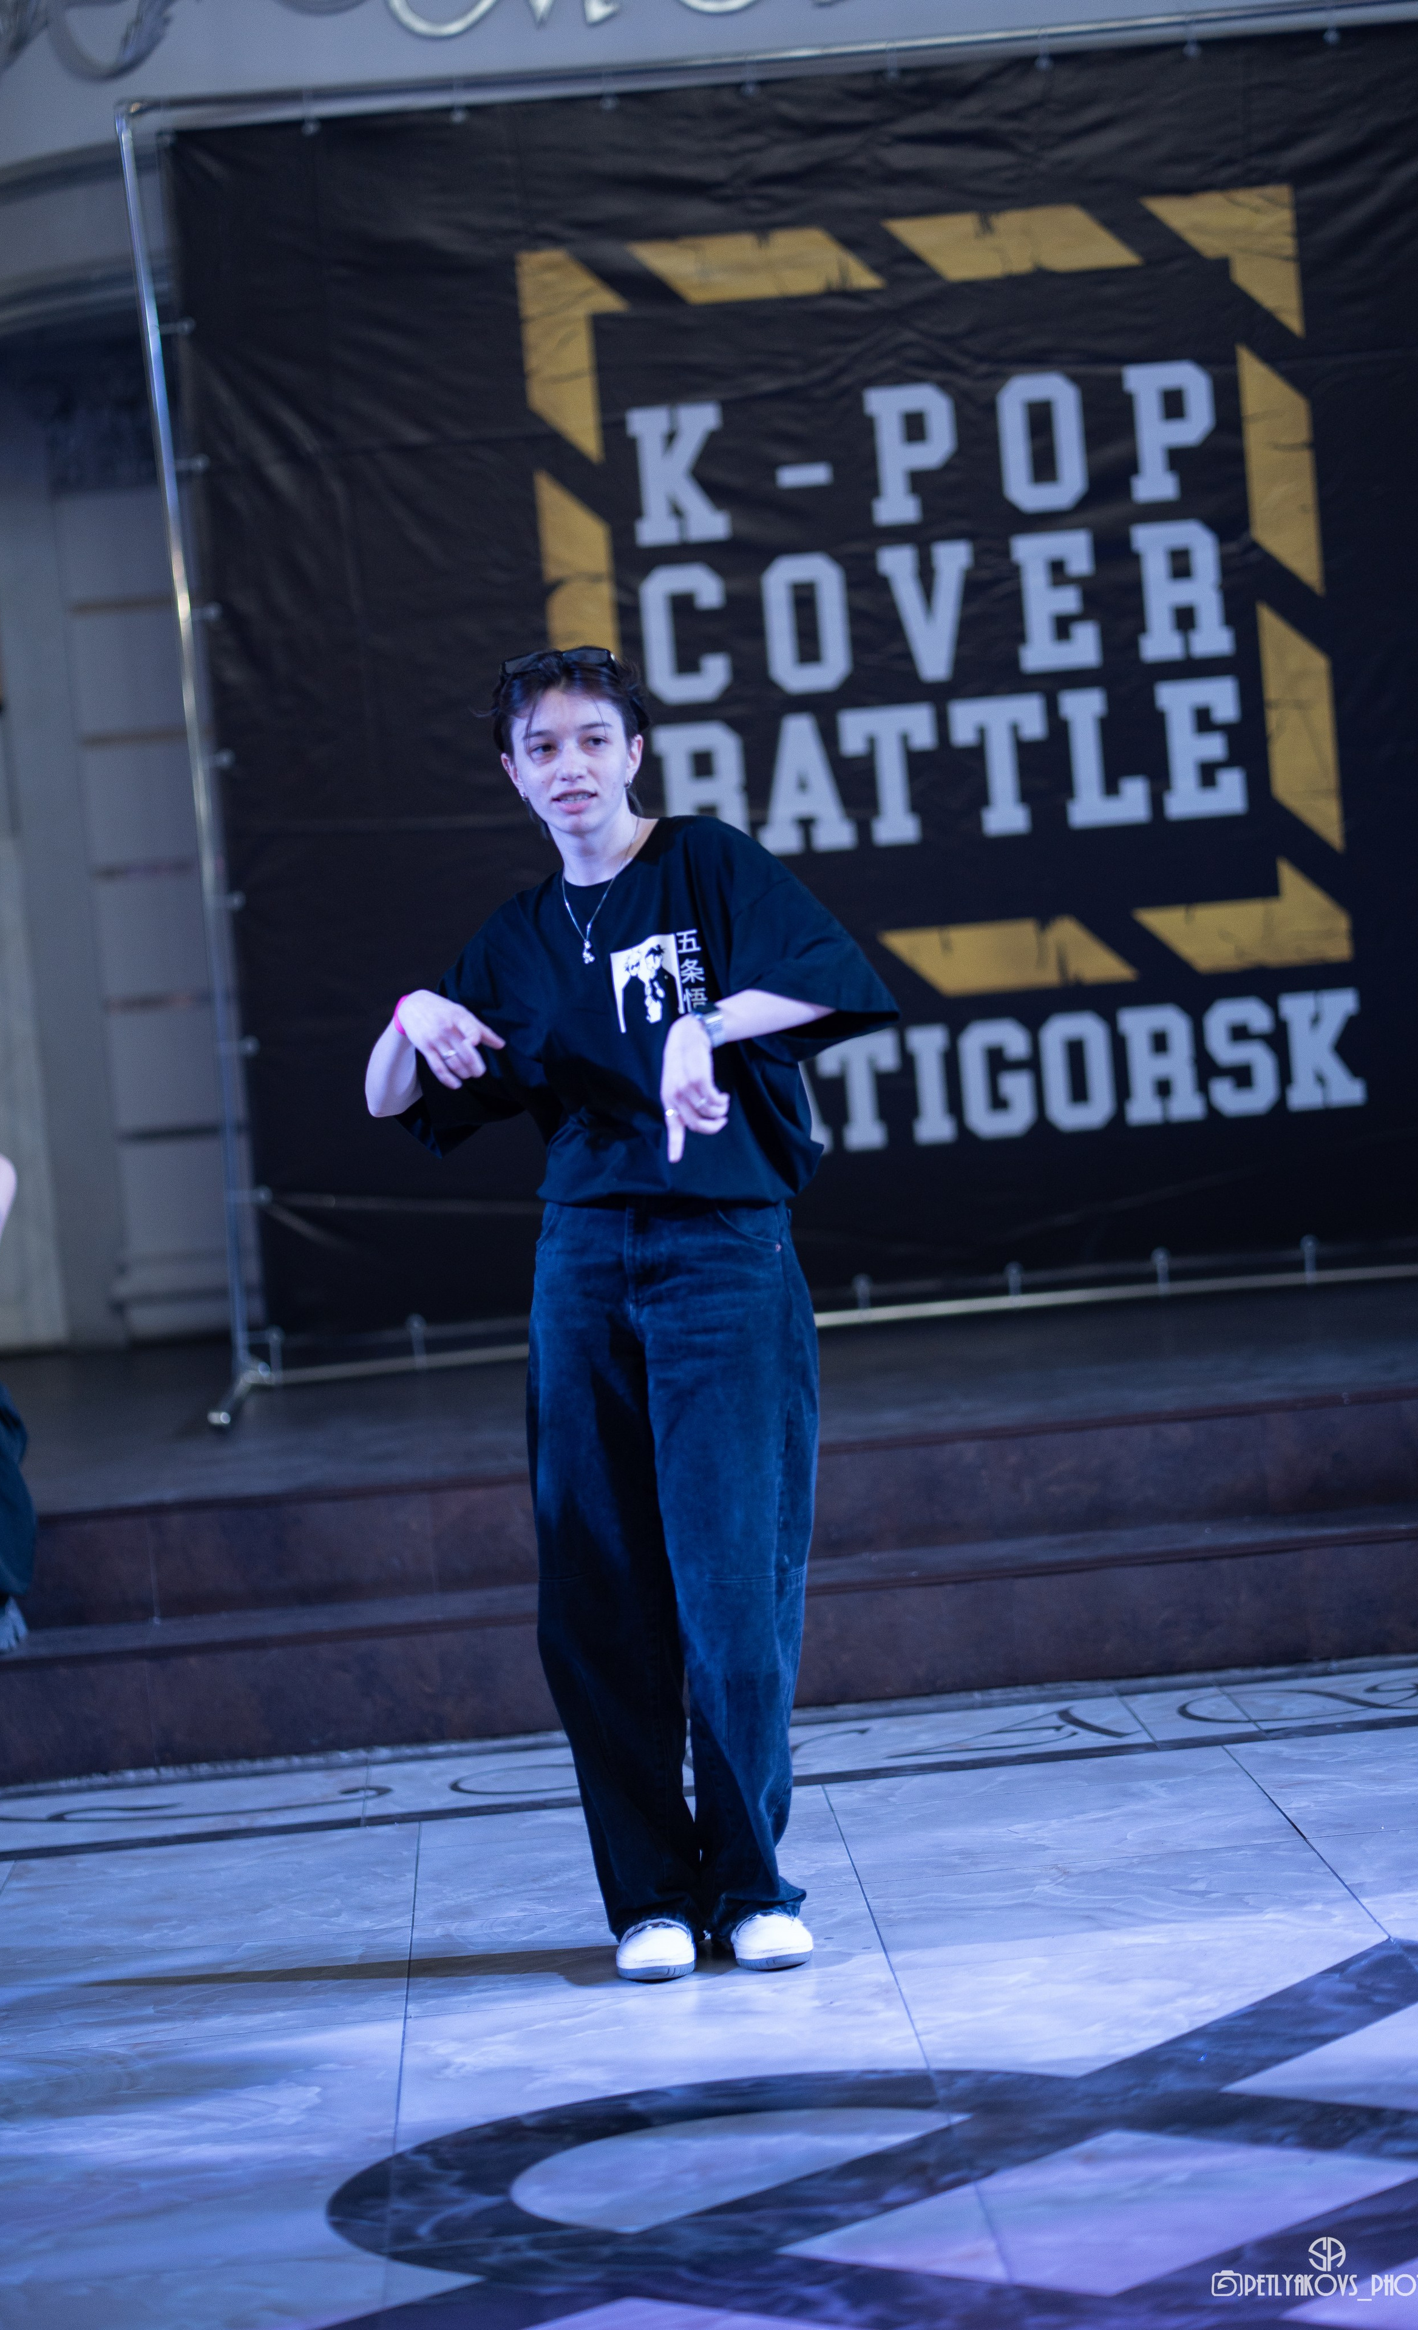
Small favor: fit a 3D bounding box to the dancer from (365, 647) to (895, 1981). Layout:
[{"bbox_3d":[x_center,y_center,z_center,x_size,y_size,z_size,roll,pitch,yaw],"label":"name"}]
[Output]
[{"bbox_3d":[-0.068,0.180,6.958,0.650,1.670,0.470,-4,3,17],"label":"dancer"}]

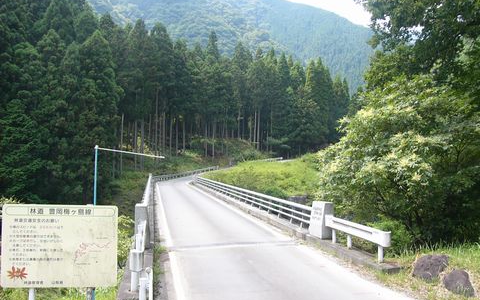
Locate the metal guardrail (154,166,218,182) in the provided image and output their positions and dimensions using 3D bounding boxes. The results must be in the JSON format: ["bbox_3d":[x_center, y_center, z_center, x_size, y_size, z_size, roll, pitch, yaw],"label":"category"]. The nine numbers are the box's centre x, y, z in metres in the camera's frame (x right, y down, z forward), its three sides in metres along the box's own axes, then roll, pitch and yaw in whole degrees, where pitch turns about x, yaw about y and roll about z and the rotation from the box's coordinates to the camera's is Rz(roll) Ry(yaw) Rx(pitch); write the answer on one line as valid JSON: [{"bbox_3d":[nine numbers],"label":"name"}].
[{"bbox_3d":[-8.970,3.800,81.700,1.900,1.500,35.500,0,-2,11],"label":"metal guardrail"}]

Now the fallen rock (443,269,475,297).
[{"bbox_3d":[4.140,2.510,9.220,0.550,0.400,0.460,-1,-2,24],"label":"fallen rock"}]

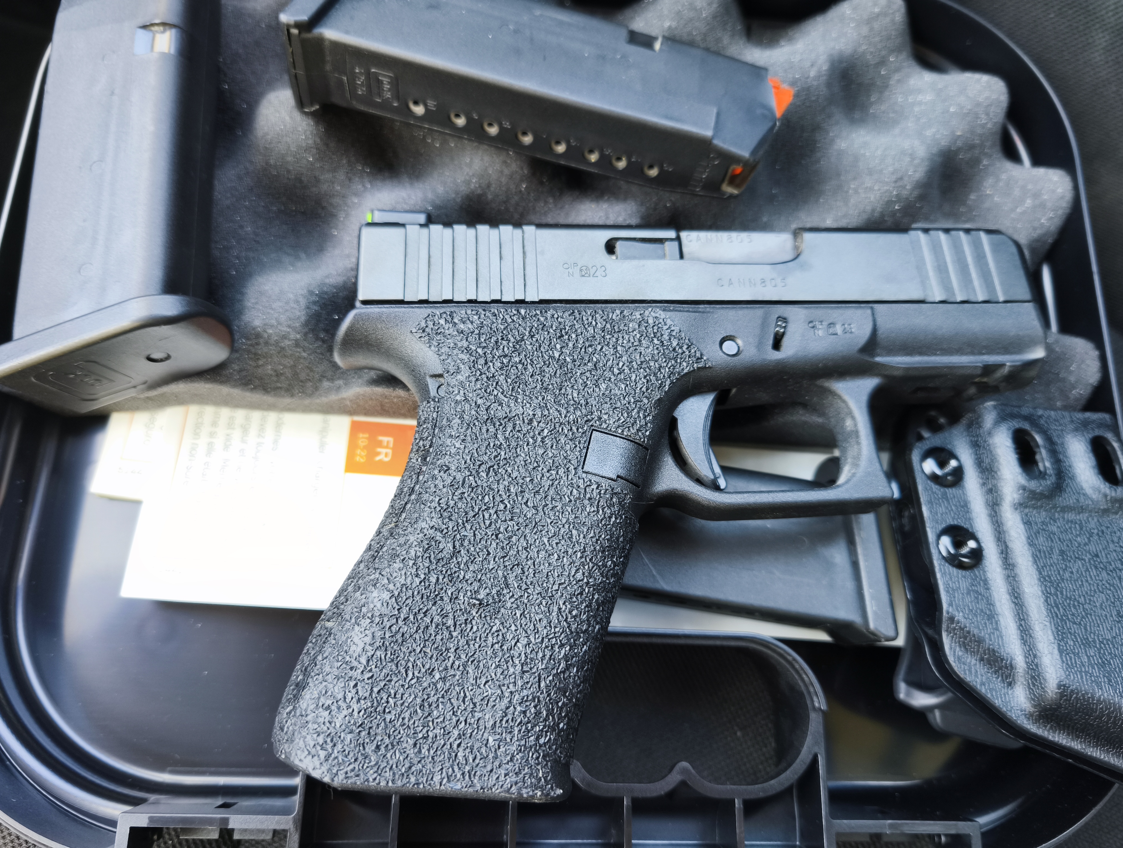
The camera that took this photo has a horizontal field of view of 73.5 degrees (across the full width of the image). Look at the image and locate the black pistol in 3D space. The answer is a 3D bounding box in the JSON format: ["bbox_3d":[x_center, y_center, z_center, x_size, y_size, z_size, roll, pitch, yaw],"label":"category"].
[{"bbox_3d":[0.029,0.010,0.166,0.166,0.028,0.124,-1,69,-5],"label":"black pistol"}]

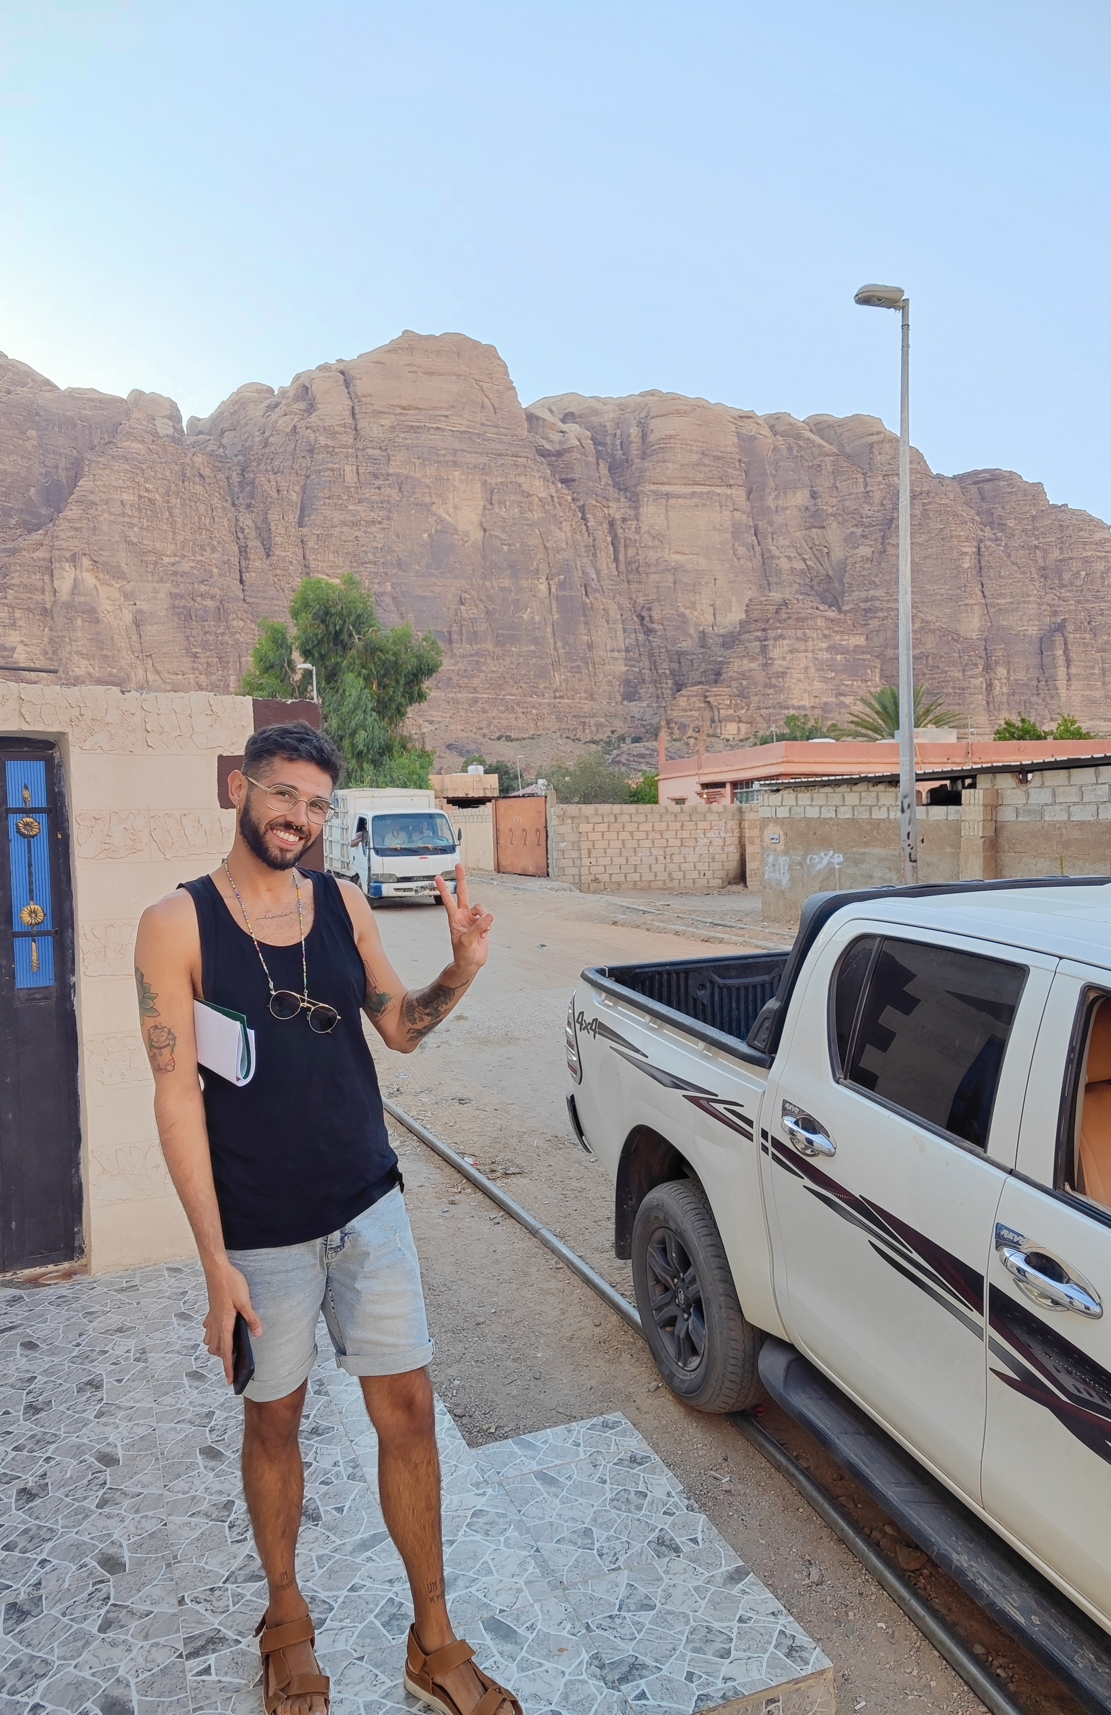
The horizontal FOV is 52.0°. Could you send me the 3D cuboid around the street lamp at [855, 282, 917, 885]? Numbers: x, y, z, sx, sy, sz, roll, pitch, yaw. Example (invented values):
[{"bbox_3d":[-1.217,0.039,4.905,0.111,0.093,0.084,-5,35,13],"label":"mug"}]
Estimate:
[{"bbox_3d":[4.001,-2.835,13.825,0.820,8.200,0.300,-2,2,-18],"label":"street lamp"}]

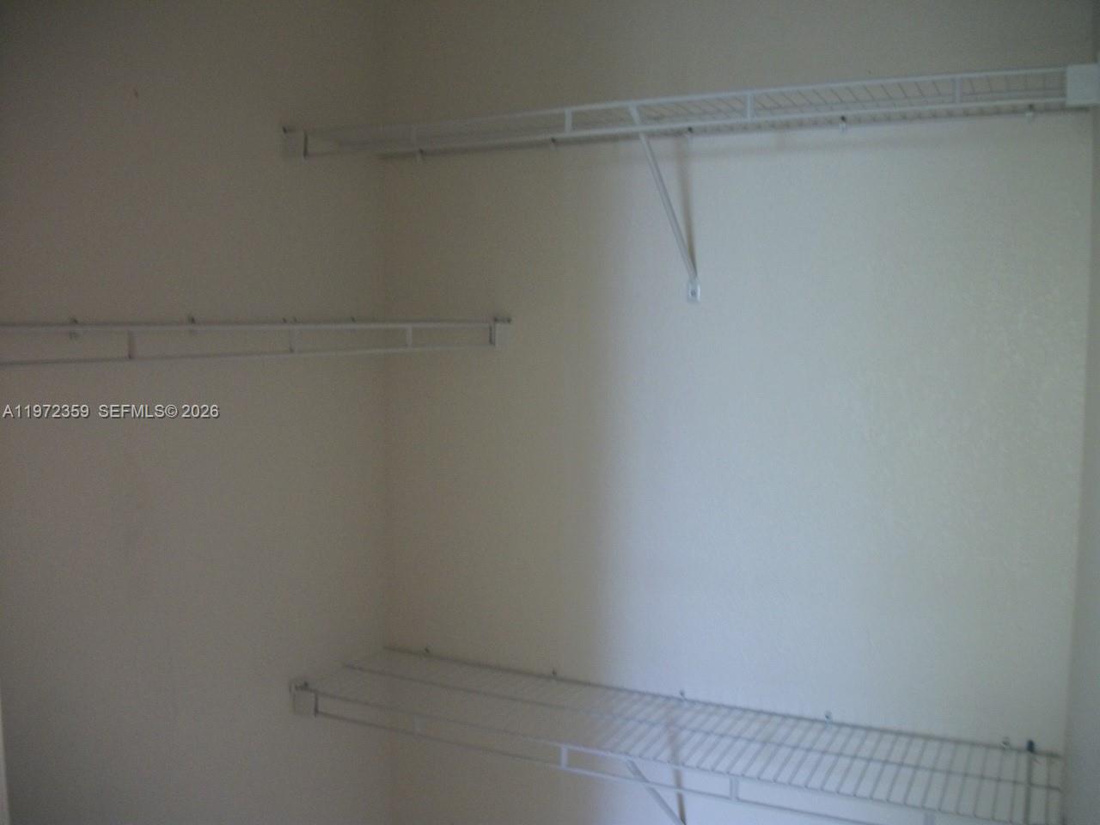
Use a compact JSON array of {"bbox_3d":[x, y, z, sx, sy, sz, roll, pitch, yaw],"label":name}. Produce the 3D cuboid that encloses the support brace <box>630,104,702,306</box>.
[{"bbox_3d":[0.202,-0.345,1.743,0.025,0.311,0.303,2,5,26],"label":"support brace"}]

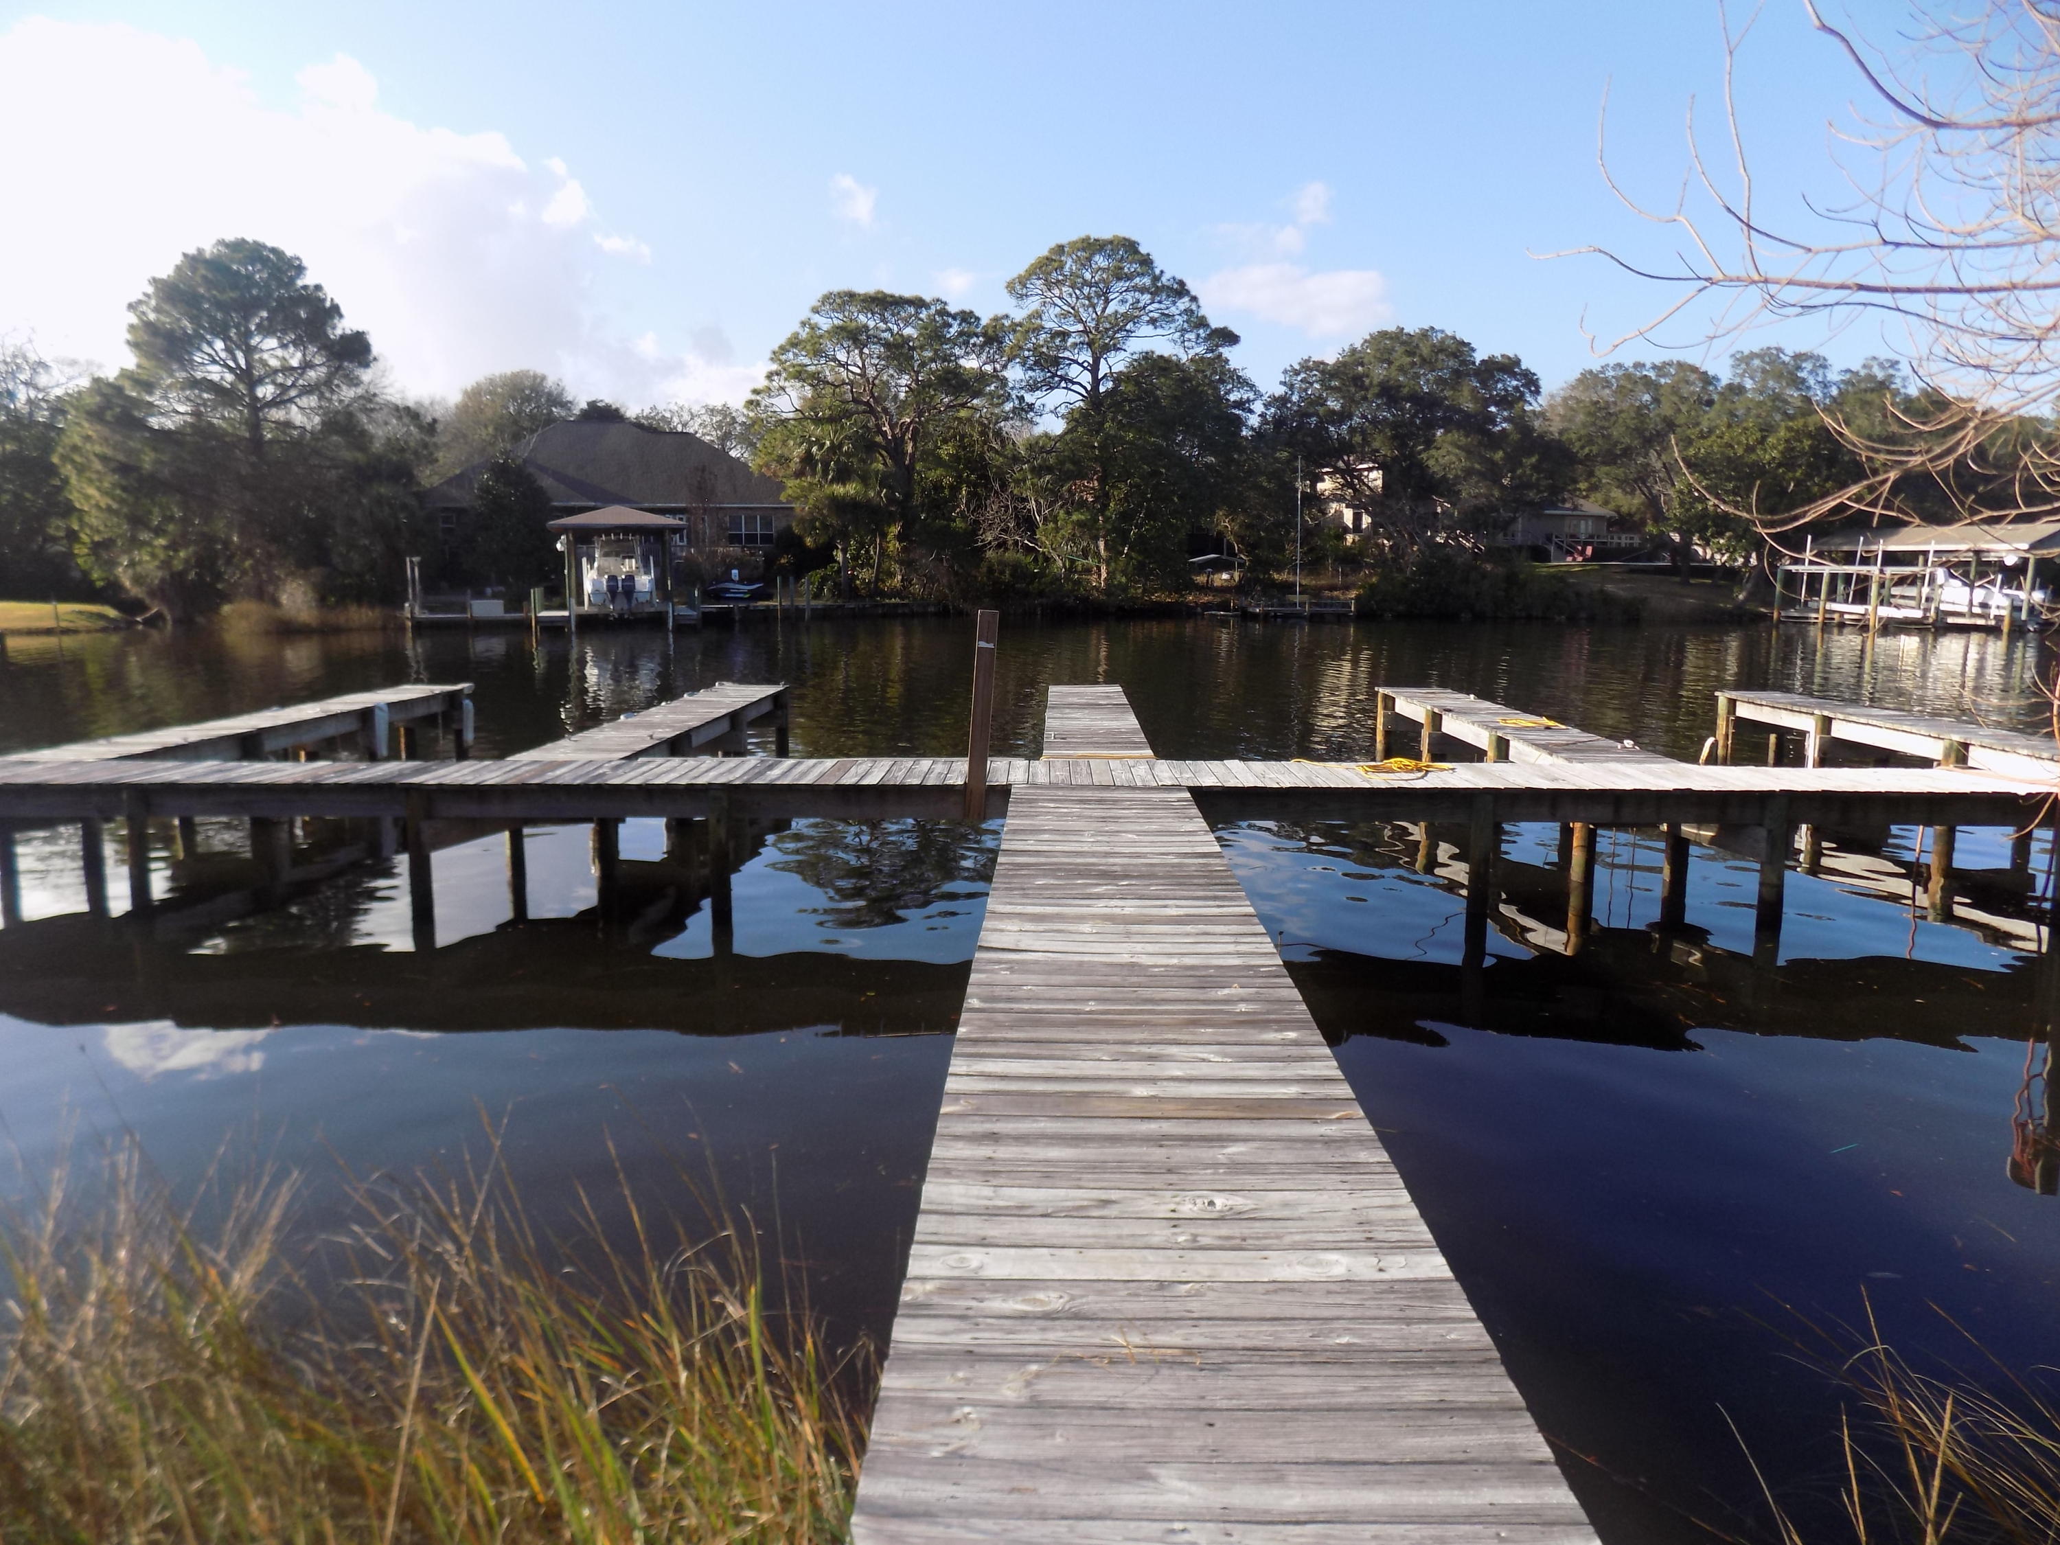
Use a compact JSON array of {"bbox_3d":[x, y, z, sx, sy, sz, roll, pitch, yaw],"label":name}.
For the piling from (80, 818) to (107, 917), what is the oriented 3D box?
[{"bbox_3d":[-7.322,0.723,10.700,0.190,0.850,0.190,0,9,1],"label":"piling"}]

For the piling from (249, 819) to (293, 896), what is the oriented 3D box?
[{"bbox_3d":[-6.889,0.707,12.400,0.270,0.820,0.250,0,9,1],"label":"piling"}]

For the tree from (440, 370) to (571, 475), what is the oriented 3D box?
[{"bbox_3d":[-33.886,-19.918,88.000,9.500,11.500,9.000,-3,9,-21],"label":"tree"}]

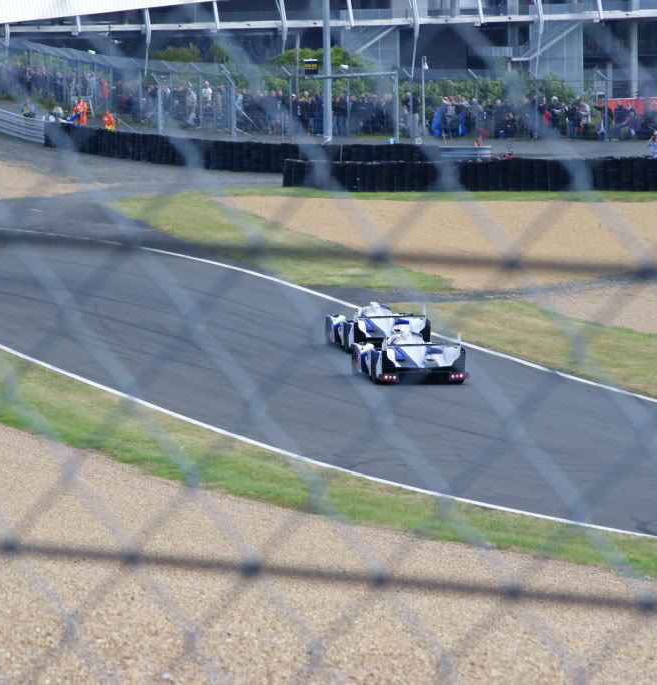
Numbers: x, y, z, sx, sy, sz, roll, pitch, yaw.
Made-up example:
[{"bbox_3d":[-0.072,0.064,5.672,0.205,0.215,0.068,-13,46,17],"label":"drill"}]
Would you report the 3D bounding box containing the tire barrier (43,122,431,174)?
[{"bbox_3d":[-6.000,-7.950,236.000,4.200,1.200,40.000,-1,3,-23],"label":"tire barrier"}]

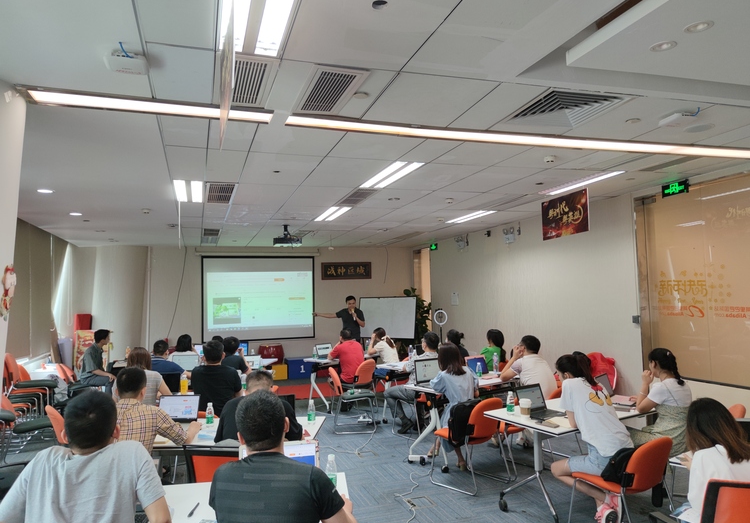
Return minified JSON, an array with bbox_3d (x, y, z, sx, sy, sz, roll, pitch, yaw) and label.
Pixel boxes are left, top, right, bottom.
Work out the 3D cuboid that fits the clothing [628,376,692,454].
[{"bbox_3d":[2.067,1.152,3.696,0.430,0.740,0.600,1,-4,-33],"label":"clothing"}]

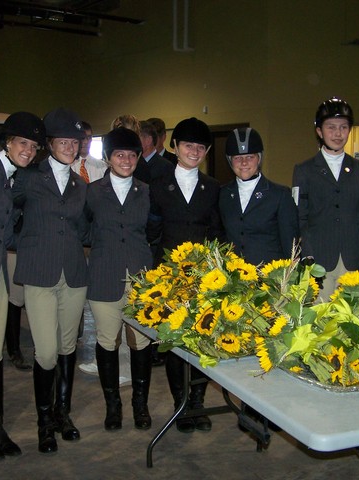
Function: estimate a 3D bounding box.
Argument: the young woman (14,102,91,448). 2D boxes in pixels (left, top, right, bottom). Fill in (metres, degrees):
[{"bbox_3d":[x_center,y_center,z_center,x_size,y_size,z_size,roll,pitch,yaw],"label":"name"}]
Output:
[{"bbox_3d":[-0.685,0.191,3.698,0.520,1.750,0.390,-1,4,-18],"label":"young woman"}]

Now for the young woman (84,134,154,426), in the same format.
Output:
[{"bbox_3d":[-0.345,0.209,3.974,0.480,1.675,0.340,-1,4,-7],"label":"young woman"}]

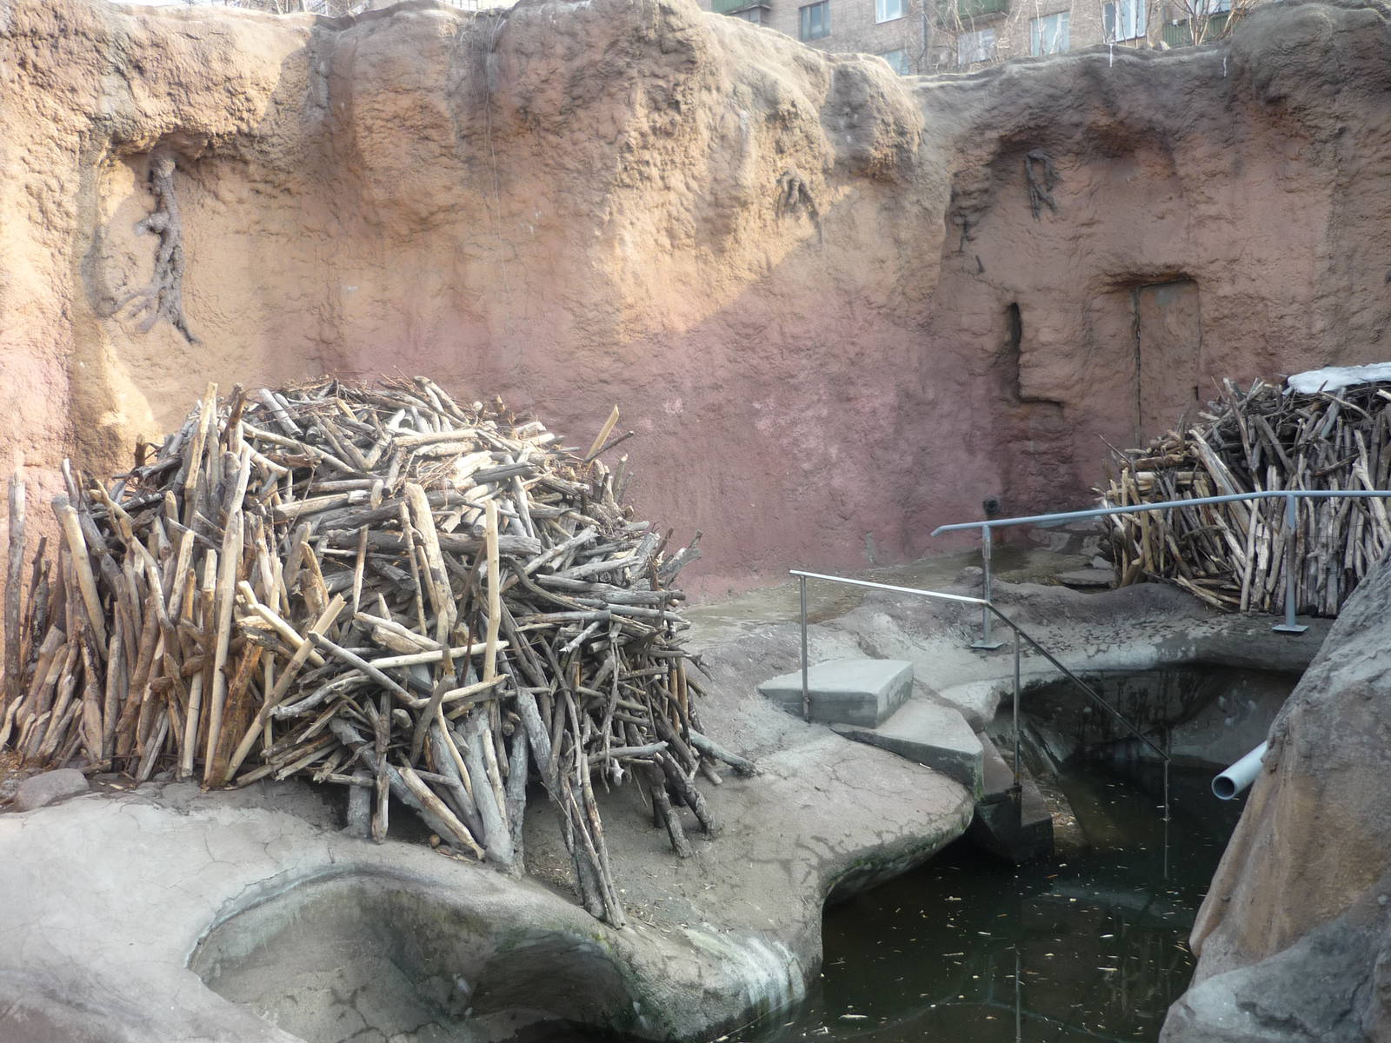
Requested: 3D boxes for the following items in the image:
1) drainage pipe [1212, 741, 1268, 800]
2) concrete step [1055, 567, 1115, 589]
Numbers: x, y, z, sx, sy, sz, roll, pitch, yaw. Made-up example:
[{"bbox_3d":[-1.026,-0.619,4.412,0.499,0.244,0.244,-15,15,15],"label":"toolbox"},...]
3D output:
[{"bbox_3d":[2.604,1.155,6.206,0.110,0.110,0.650,4,11,42],"label":"drainage pipe"},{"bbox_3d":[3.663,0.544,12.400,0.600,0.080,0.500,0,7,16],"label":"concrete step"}]

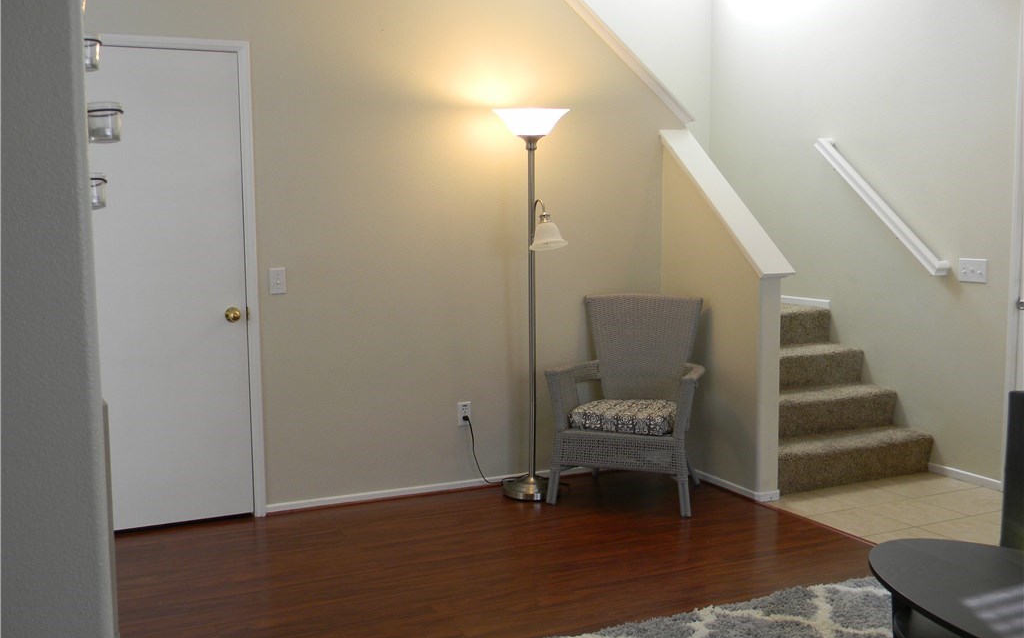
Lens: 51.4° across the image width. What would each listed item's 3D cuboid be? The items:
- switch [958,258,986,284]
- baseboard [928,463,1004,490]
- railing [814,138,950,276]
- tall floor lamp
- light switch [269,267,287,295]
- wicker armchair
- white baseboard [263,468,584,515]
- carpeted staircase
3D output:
[{"bbox_3d":[2.219,-0.231,5.138,0.018,0.115,0.160,-3,7,-25],"label":"switch"},{"bbox_3d":[2.229,0.783,5.251,0.014,0.042,0.420,-3,7,-25],"label":"baseboard"},{"bbox_3d":[1.928,-0.617,5.621,0.090,0.058,1.130,-3,45,-25],"label":"railing"},{"bbox_3d":[0.090,-0.068,5.015,0.350,1.820,0.350,0,6,0],"label":"tall floor lamp"},{"bbox_3d":[-1.036,-0.166,4.717,0.072,0.115,0.016,-3,7,-25],"label":"light switch"},{"bbox_3d":[0.572,0.374,5.020,0.700,0.930,0.630,2,6,20],"label":"wicker armchair"},{"bbox_3d":[-0.171,0.803,5.236,2.080,0.045,0.014,-3,7,-25],"label":"white baseboard"},{"bbox_3d":[1.482,0.382,5.582,1.030,0.780,1.020,-3,7,-25],"label":"carpeted staircase"}]

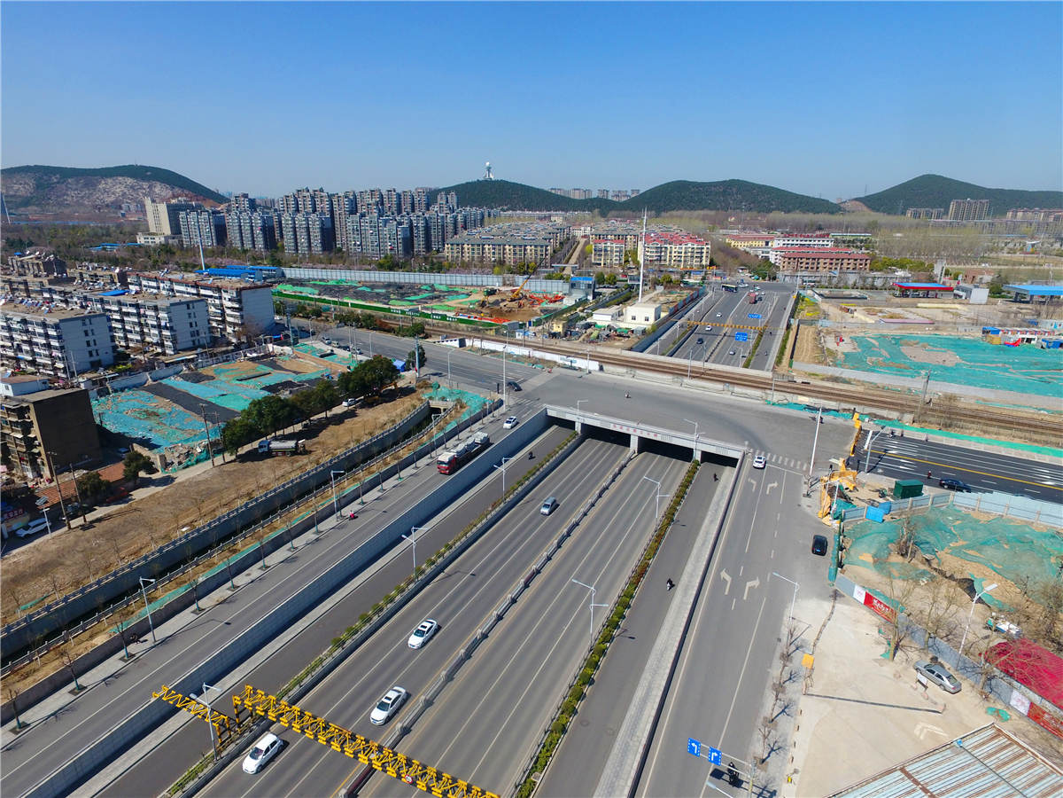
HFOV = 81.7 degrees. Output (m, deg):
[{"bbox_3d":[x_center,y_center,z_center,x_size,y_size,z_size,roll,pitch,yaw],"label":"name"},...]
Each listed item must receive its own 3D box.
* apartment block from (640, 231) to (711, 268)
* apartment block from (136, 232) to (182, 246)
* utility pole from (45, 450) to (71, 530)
[{"bbox_3d":[106.940,-111.400,464.060,52.280,20.500,14.000,2,18,5],"label":"apartment block"},{"bbox_3d":[-376.530,-164.120,628.880,42.860,12.500,28.000,9,20,25],"label":"apartment block"},{"bbox_3d":[-68.404,13.412,89.150,1.800,12.600,0.400,8,19,22],"label":"utility pole"}]

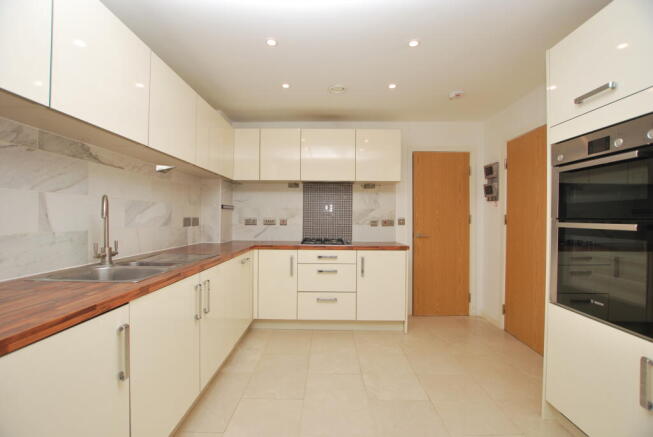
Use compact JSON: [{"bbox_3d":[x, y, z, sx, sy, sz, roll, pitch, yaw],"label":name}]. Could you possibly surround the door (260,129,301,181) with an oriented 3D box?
[{"bbox_3d":[-0.503,-0.703,3.017,0.445,0.575,0.020,1,0,0],"label":"door"}]

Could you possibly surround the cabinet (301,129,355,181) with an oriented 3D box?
[{"bbox_3d":[0.022,-0.693,3.130,0.600,0.572,0.326,0,0,0],"label":"cabinet"}]

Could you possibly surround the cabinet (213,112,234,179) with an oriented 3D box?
[{"bbox_3d":[-1.181,-0.702,2.733,0.326,0.572,0.500,0,0,0],"label":"cabinet"}]

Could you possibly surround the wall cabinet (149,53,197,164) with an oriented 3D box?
[{"bbox_3d":[-1.198,-0.712,1.908,0.303,0.574,0.587,0,0,0],"label":"wall cabinet"}]

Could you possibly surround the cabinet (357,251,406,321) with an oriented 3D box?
[{"bbox_3d":[0.559,0.686,3.042,0.495,0.715,0.550,0,0,0],"label":"cabinet"}]

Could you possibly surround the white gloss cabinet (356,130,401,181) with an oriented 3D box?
[{"bbox_3d":[0.575,-0.706,3.191,0.501,0.574,0.310,0,0,0],"label":"white gloss cabinet"}]

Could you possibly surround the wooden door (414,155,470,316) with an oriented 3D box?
[{"bbox_3d":[1.406,0.189,3.356,0.692,2.001,0.045,0,0,0],"label":"wooden door"}]

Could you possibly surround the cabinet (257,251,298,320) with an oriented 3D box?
[{"bbox_3d":[-0.491,0.679,3.063,0.401,0.720,0.568,0,0,0],"label":"cabinet"}]

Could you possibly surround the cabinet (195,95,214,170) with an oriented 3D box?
[{"bbox_3d":[-1.195,-0.714,2.349,0.303,0.574,0.320,0,0,0],"label":"cabinet"}]

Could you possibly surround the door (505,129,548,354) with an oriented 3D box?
[{"bbox_3d":[1.901,0.190,2.502,0.045,1.980,0.730,0,0,0],"label":"door"}]

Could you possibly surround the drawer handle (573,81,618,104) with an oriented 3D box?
[{"bbox_3d":[1.270,-0.589,1.288,0.037,0.021,0.186,0,0,0],"label":"drawer handle"}]

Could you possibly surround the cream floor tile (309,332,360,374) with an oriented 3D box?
[{"bbox_3d":[0.063,1.195,2.383,0.414,0.010,0.610,0,0,0],"label":"cream floor tile"}]

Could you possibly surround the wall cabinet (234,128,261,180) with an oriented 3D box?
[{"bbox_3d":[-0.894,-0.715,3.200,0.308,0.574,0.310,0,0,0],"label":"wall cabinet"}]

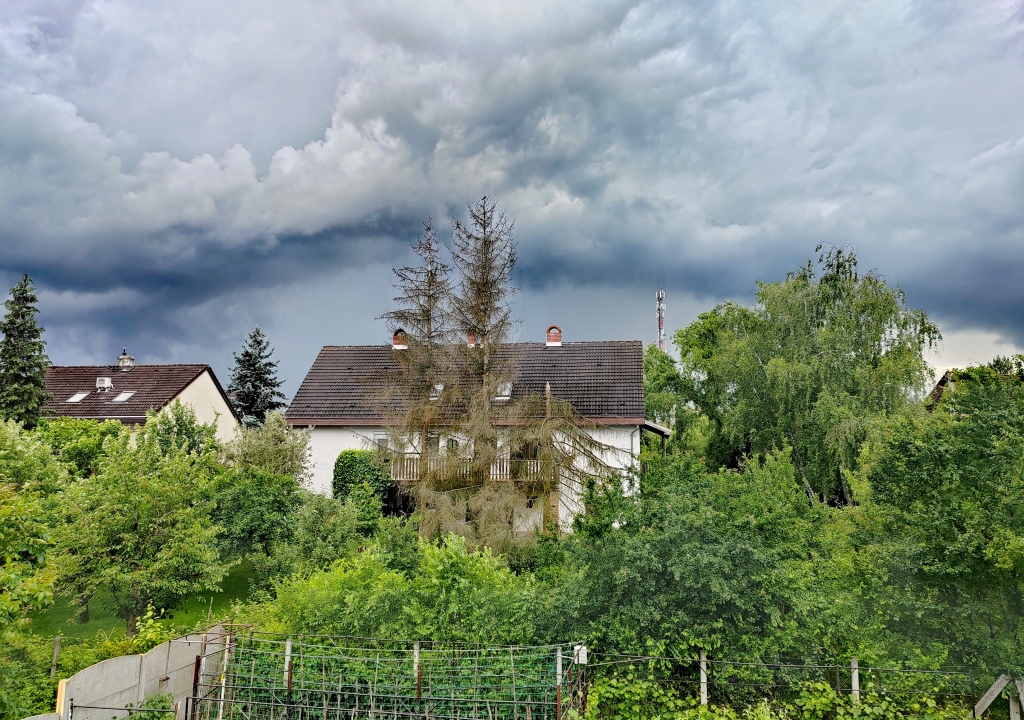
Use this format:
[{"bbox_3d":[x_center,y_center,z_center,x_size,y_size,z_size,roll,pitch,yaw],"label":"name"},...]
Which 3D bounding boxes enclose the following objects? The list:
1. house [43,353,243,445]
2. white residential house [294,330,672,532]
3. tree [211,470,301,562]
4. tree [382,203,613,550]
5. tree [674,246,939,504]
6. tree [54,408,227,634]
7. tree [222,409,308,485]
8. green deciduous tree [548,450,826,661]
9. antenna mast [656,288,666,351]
[{"bbox_3d":[-23.380,4.626,46.490,11.200,10.300,10.400,-1,-9,8],"label":"house"},{"bbox_3d":[-1.681,4.024,44.243,18.800,11.250,10.000,-1,-9,8],"label":"white residential house"},{"bbox_3d":[-9.302,5.950,28.915,3.262,3.862,3.400,0,-9,0],"label":"tree"},{"bbox_3d":[-0.570,0.488,33.833,9.993,15.324,6.500,0,-9,0],"label":"tree"},{"bbox_3d":[14.379,1.543,38.748,12.954,14.811,11.000,0,-9,0],"label":"tree"},{"bbox_3d":[-9.578,4.254,20.577,4.432,6.022,4.500,0,-9,0],"label":"tree"},{"bbox_3d":[-9.990,5.040,32.094,3.641,6.035,3.700,0,-9,0],"label":"tree"},{"bbox_3d":[4.027,4.659,18.304,6.382,5.142,5.500,0,-9,0],"label":"green deciduous tree"},{"bbox_3d":[41.179,1.695,220.575,3.000,43.400,3.000,-1,-5,10],"label":"antenna mast"}]

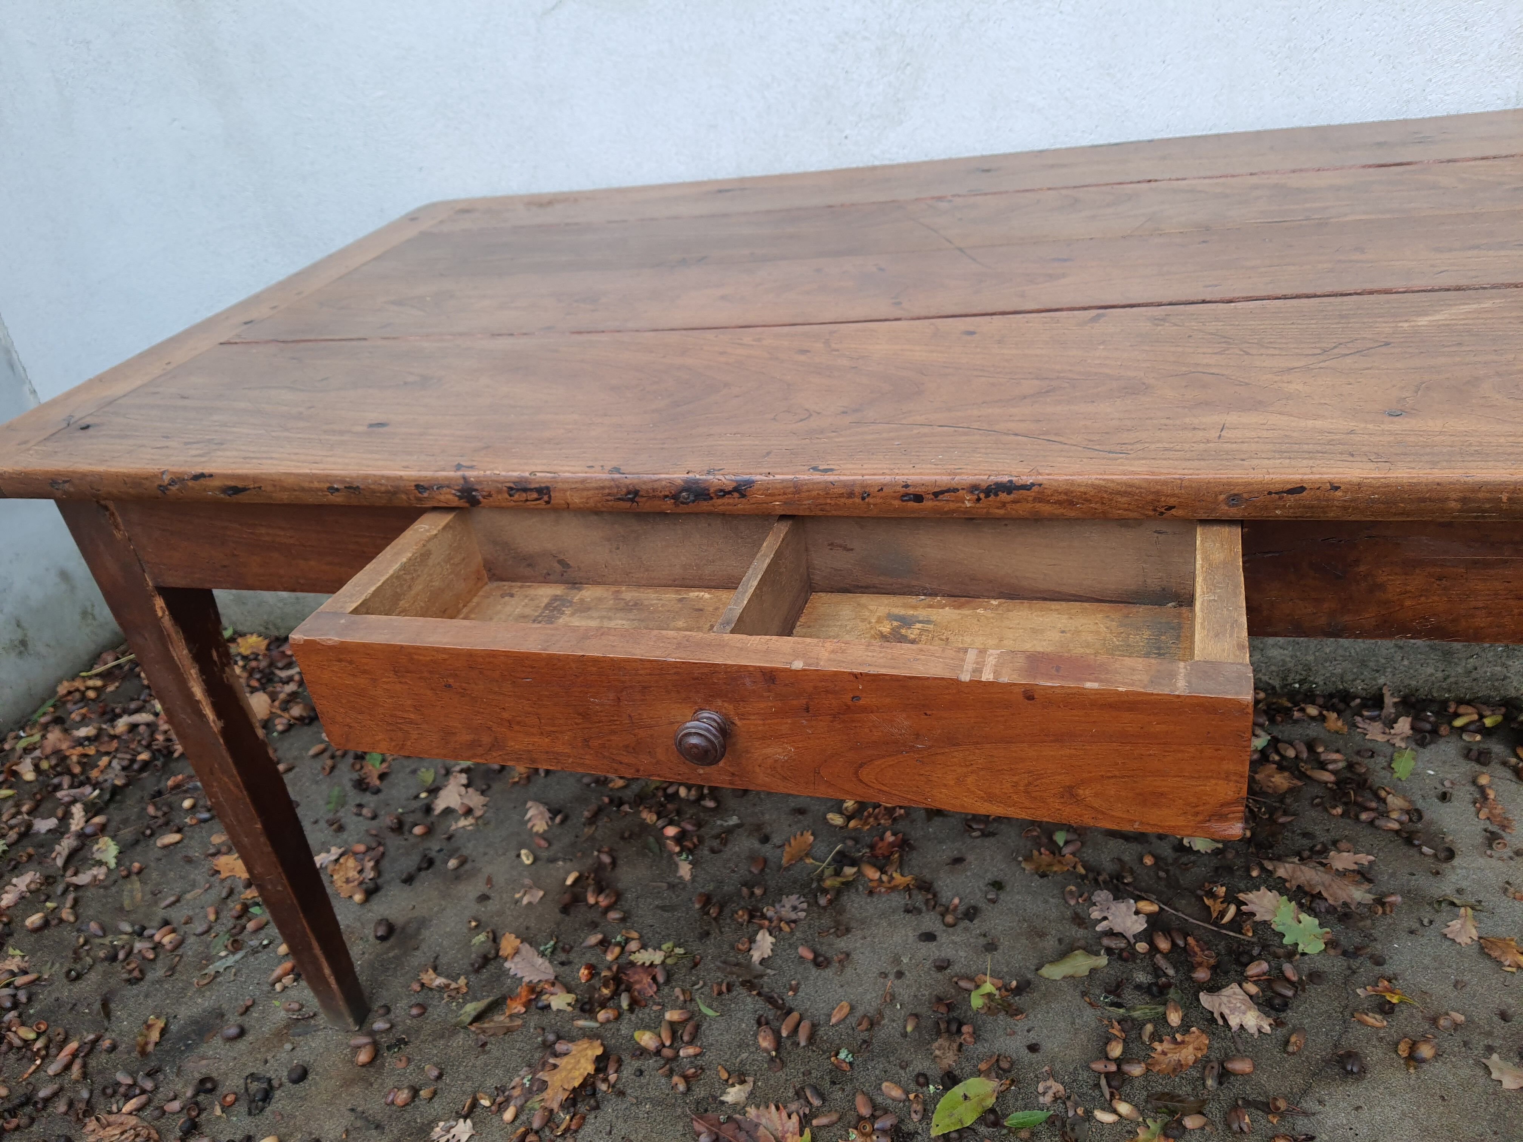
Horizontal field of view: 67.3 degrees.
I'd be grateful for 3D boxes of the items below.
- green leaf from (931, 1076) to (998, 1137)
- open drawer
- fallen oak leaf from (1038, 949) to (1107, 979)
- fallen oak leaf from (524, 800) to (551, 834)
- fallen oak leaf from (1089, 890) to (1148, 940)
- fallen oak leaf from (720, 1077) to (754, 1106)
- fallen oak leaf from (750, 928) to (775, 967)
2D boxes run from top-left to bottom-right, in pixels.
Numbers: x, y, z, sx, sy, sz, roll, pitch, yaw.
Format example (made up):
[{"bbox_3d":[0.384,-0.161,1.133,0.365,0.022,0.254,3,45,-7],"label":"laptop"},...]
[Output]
[{"bbox_3d":[0.195,0.522,1.112,0.085,0.014,0.042,-25,34,-24],"label":"green leaf"},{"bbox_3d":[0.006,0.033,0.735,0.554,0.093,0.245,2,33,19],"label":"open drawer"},{"bbox_3d":[0.341,0.432,1.250,0.078,0.014,0.031,-16,31,-11],"label":"fallen oak leaf"},{"bbox_3d":[-0.307,0.336,1.567,0.033,0.014,0.071,-17,31,-11],"label":"fallen oak leaf"},{"bbox_3d":[0.406,0.391,1.302,0.068,0.013,0.060,10,36,30],"label":"fallen oak leaf"},{"bbox_3d":[-0.021,0.530,1.163,0.038,0.012,0.027,-32,37,-33],"label":"fallen oak leaf"},{"bbox_3d":[0.002,0.434,1.319,0.026,0.010,0.052,1,32,18],"label":"fallen oak leaf"}]

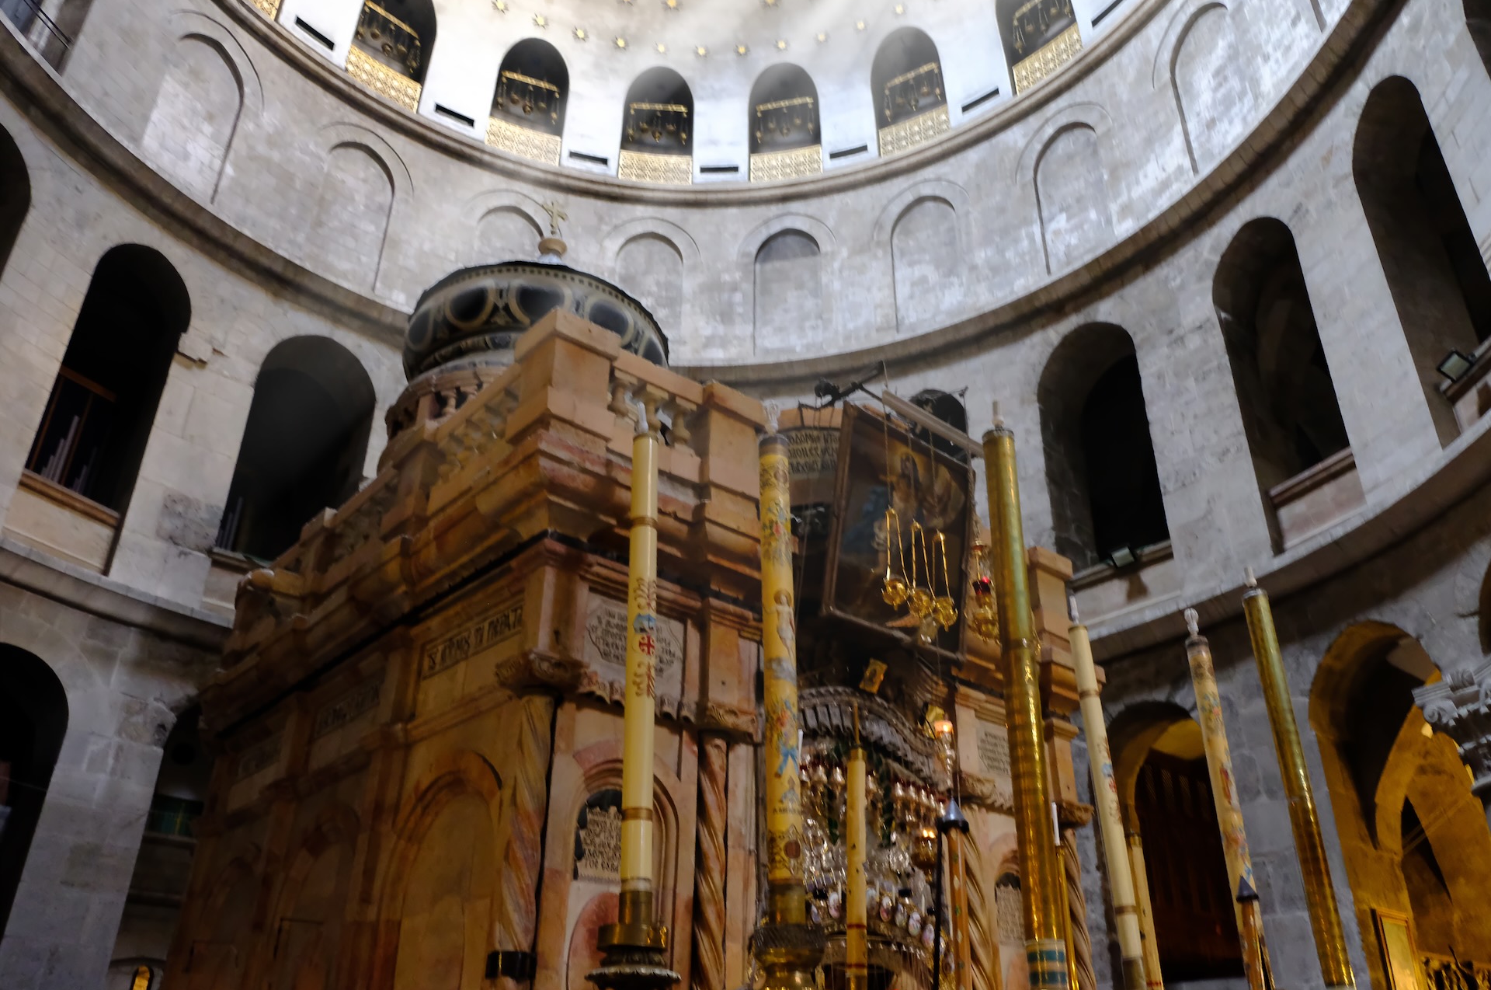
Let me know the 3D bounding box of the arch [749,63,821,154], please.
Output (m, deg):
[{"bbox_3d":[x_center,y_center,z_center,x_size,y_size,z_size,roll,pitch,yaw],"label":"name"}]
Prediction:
[{"bbox_3d":[1.078,-9.714,28.525,1.782,3.054,0.600,-5,-28,10],"label":"arch"}]

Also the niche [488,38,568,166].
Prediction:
[{"bbox_3d":[-5.422,-9.661,27.789,1.746,3.941,0.750,12,-30,-21],"label":"niche"}]

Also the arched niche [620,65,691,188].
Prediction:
[{"bbox_3d":[-2.230,-9.188,28.443,1.760,3.980,0.800,4,-28,-5],"label":"arched niche"}]

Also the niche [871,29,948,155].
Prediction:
[{"bbox_3d":[4.147,-9.781,27.374,1.746,3.941,0.750,-14,-31,26],"label":"niche"}]

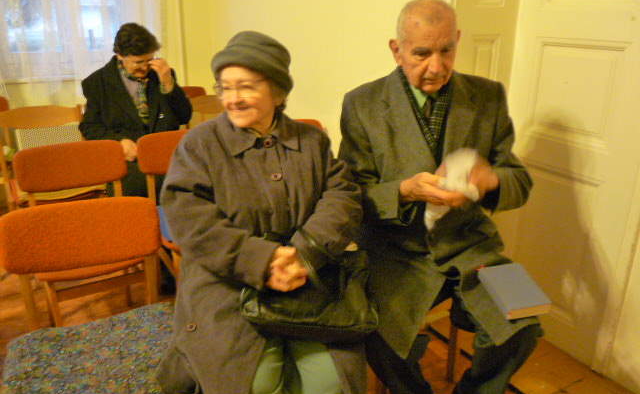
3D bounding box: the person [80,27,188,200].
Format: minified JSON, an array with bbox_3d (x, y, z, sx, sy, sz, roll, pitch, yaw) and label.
[{"bbox_3d":[-0.913,-0.251,2.623,0.560,1.254,0.791,-9,21,-27],"label":"person"}]

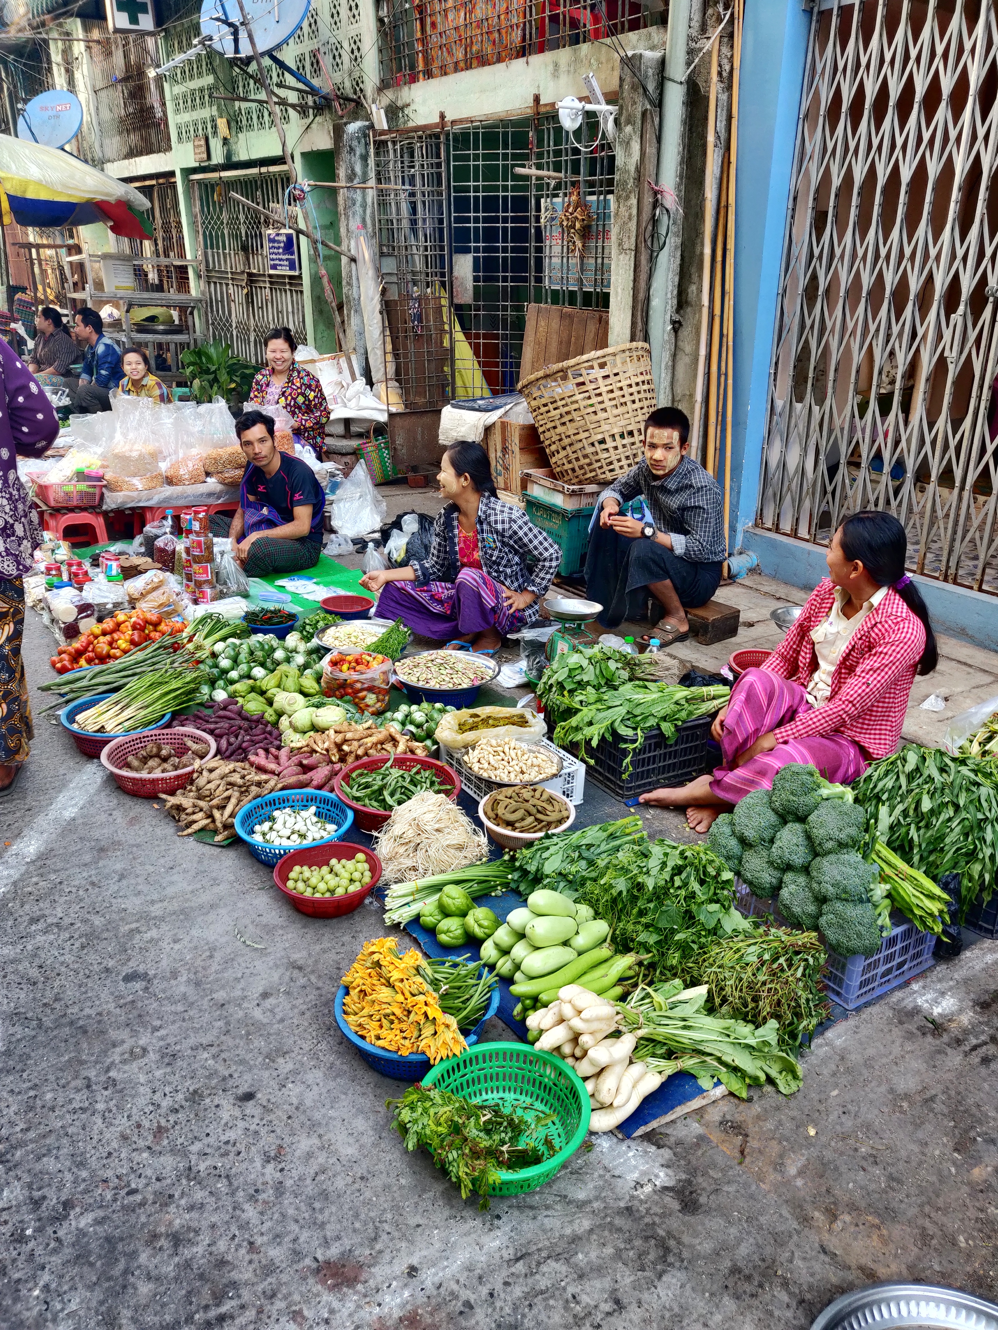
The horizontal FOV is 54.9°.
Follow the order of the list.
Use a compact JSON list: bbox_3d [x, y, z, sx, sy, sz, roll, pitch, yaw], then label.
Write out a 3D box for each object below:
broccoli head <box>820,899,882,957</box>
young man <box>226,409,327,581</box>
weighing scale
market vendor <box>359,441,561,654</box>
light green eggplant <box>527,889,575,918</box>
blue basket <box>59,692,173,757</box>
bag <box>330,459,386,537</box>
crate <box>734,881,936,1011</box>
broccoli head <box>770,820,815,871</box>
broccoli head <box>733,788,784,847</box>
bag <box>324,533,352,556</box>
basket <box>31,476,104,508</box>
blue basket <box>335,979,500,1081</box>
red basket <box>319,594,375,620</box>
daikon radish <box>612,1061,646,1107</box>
[{"bbox_3d":[0.734,0.547,2.004,0.130,0.125,0.130,-17,30,-31],"label":"broccoli head"},{"bbox_3d":[-1.191,-0.910,4.867,0.600,0.748,0.580,-20,30,-38],"label":"young man"},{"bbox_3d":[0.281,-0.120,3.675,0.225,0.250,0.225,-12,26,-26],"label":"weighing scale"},{"bbox_3d":[-0.137,-0.500,3.965,0.680,0.820,0.600,11,25,25],"label":"market vendor"},{"bbox_3d":[0.118,0.547,2.203,0.125,0.066,0.064,9,25,19],"label":"light green eggplant"},{"bbox_3d":[-1.239,0.203,3.134,0.342,0.100,0.342,0,23,0],"label":"blue basket"},{"bbox_3d":[-0.758,-0.912,5.118,0.300,0.370,0.240,-5,26,-9],"label":"bag"},{"bbox_3d":[0.762,0.573,2.249,0.275,0.155,0.380,-17,30,-31],"label":"crate"},{"bbox_3d":[0.657,0.406,2.150,0.120,0.115,0.115,0,26,0],"label":"broccoli head"},{"bbox_3d":[0.610,0.359,2.278,0.130,0.135,0.130,7,24,16],"label":"broccoli head"},{"bbox_3d":[-0.884,-0.681,5.294,0.150,0.110,0.130,4,23,10],"label":"bag"},{"bbox_3d":[-2.411,-0.995,5.402,0.330,0.125,0.300,-14,28,-27],"label":"basket"},{"bbox_3d":[-0.163,0.723,1.948,0.328,0.100,0.328,0,23,0],"label":"blue basket"},{"bbox_3d":[-0.673,-0.251,4.228,0.235,0.065,0.235,0,23,0],"label":"red basket"},{"bbox_3d":[0.252,0.799,1.849,0.040,0.040,0.130,14,27,29],"label":"daikon radish"}]

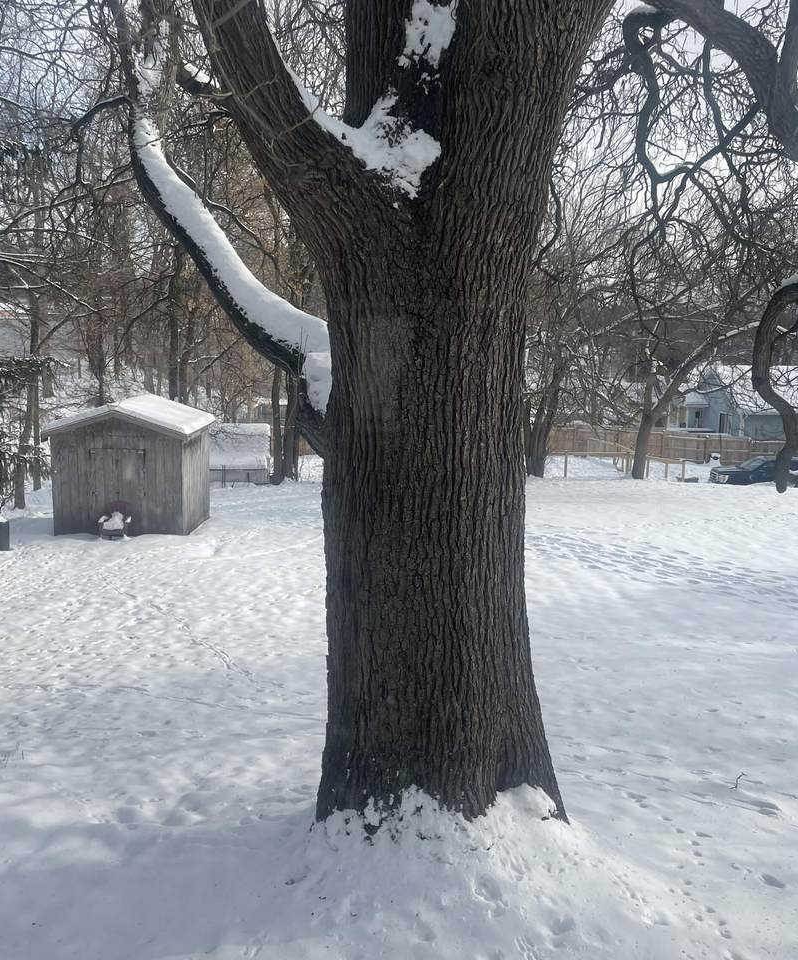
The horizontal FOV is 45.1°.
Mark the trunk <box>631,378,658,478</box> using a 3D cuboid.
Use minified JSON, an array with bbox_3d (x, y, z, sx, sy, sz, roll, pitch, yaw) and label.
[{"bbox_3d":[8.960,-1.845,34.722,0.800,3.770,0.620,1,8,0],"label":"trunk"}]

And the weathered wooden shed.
[{"bbox_3d":[-6.238,-0.398,22.663,3.230,3.020,2.760,1,9,2],"label":"weathered wooden shed"}]

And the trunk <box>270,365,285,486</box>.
[{"bbox_3d":[-4.021,-1.780,31.712,0.420,3.900,0.400,1,8,0],"label":"trunk"}]

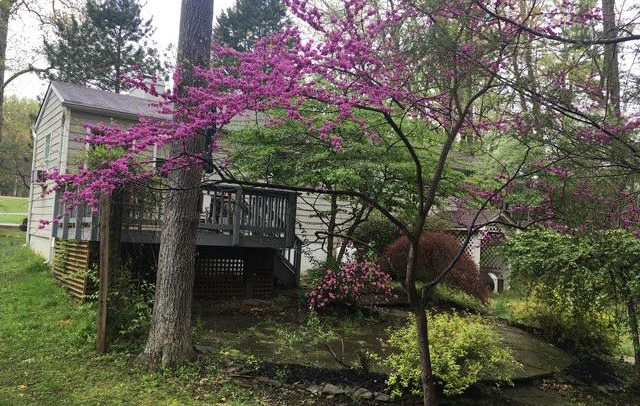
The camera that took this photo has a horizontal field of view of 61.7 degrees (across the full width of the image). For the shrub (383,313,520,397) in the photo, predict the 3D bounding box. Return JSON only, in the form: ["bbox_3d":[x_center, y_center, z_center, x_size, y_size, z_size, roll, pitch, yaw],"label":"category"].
[{"bbox_3d":[1.312,1.492,5.350,1.349,0.746,1.147,2,-3,14],"label":"shrub"}]

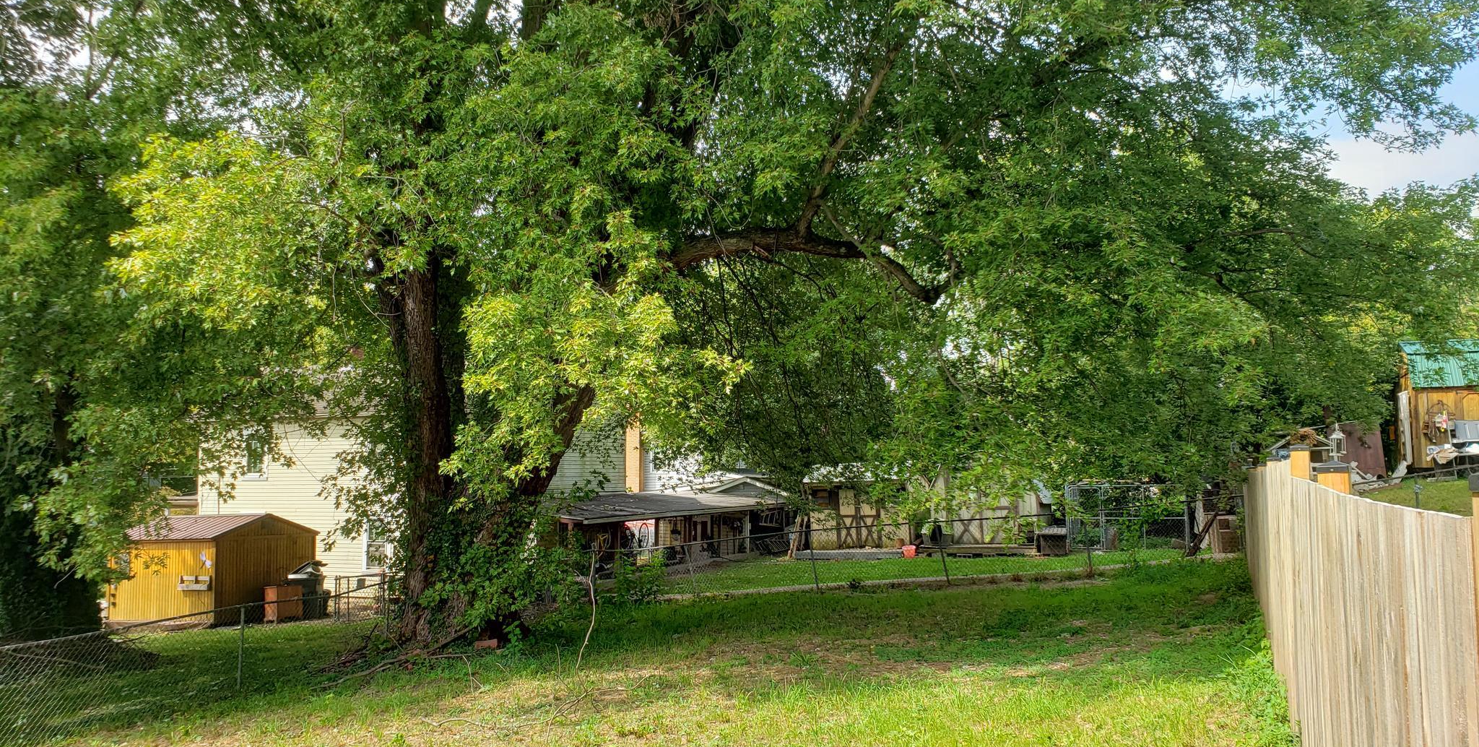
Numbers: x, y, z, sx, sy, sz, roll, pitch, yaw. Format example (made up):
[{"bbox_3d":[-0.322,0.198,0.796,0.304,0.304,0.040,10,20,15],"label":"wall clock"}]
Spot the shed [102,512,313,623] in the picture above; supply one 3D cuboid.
[{"bbox_3d":[-13.288,4.875,28.165,3.750,2.544,3.316,-3,-6,24],"label":"shed"}]

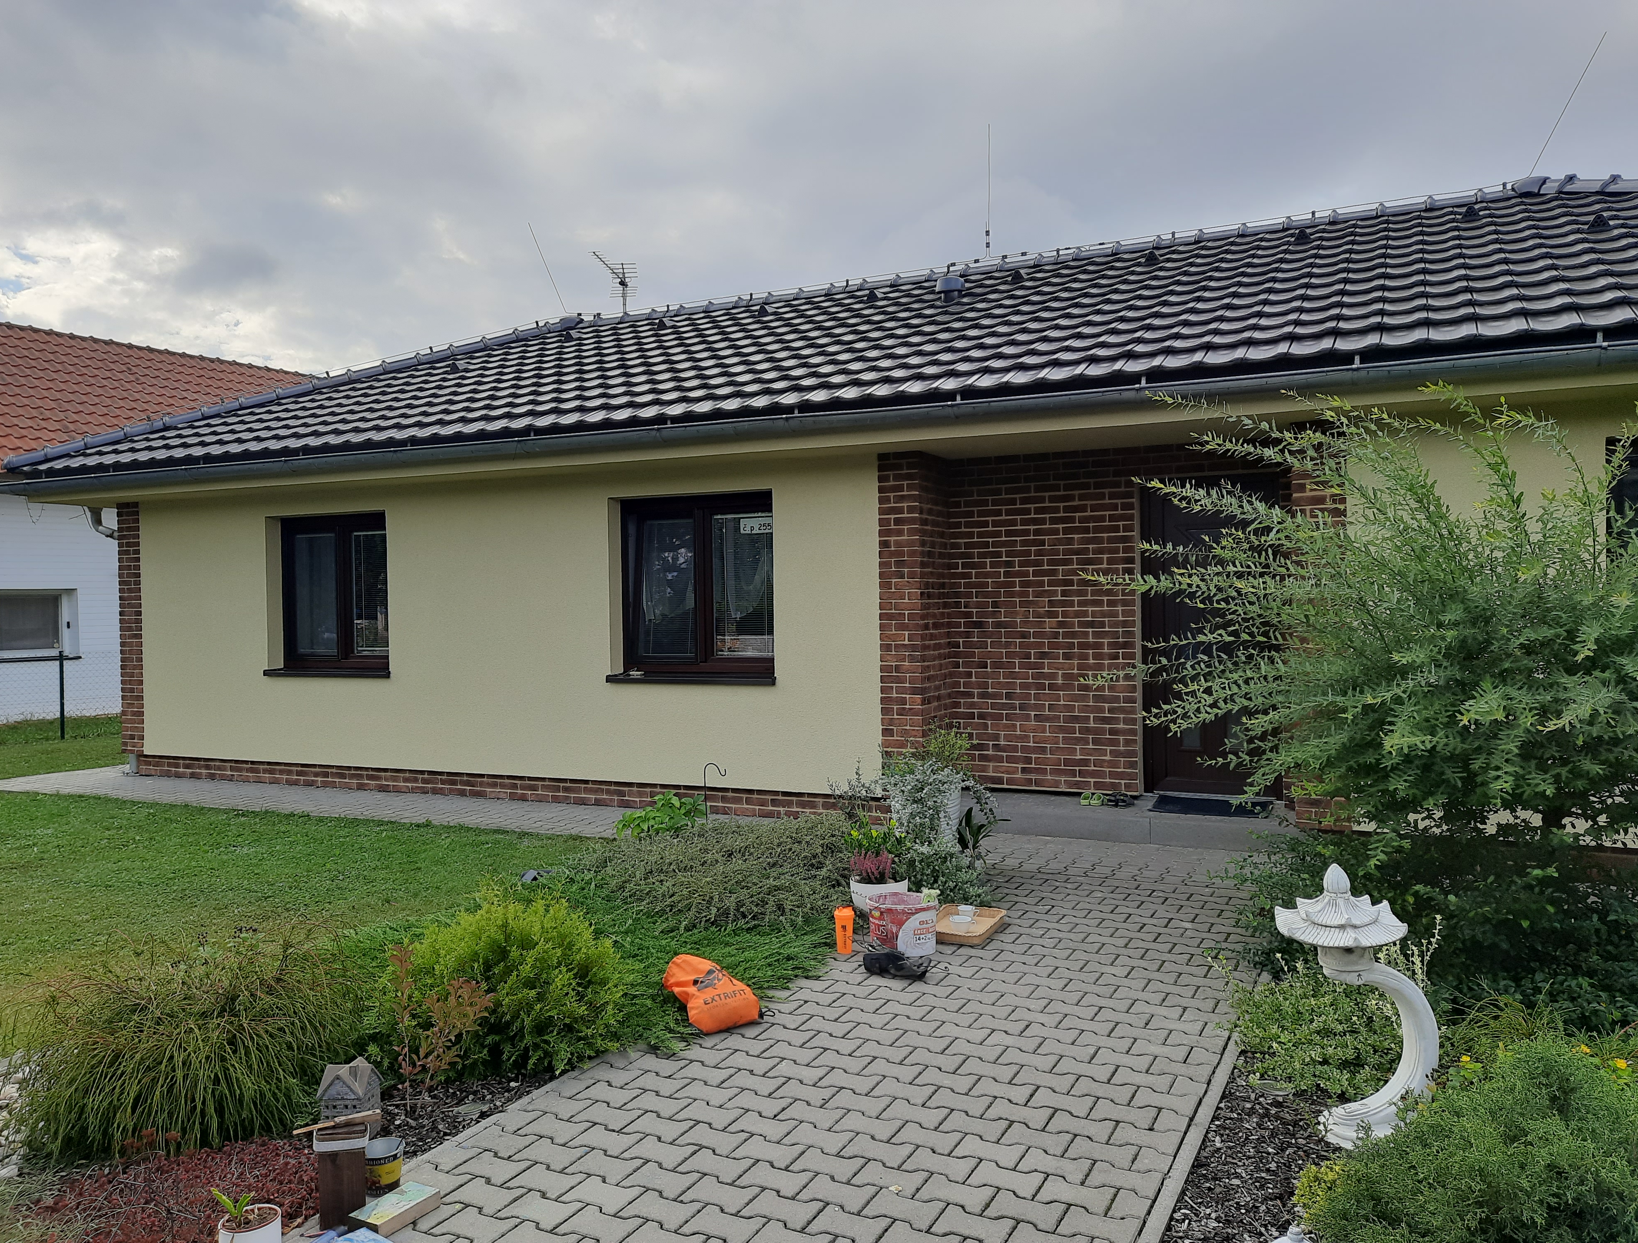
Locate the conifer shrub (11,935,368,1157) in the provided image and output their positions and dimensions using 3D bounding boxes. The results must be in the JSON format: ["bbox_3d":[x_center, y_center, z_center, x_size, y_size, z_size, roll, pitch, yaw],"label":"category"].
[{"bbox_3d":[-2.220,1.370,4.220,1.140,0.550,1.060,-1,1,0],"label":"conifer shrub"}]

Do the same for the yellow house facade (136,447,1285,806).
[{"bbox_3d":[-1.886,0.097,9.985,10.850,2.600,0.600,0,1,24],"label":"yellow house facade"}]

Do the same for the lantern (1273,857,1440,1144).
[{"bbox_3d":[1.663,1.156,3.663,0.530,0.840,0.410,-1,1,-9],"label":"lantern"}]

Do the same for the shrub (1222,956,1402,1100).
[{"bbox_3d":[1.779,1.365,4.329,0.660,0.380,0.750,0,1,24],"label":"shrub"}]

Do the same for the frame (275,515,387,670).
[{"bbox_3d":[-4.364,-0.262,10.965,1.480,1.400,0.130,0,1,24],"label":"frame"}]

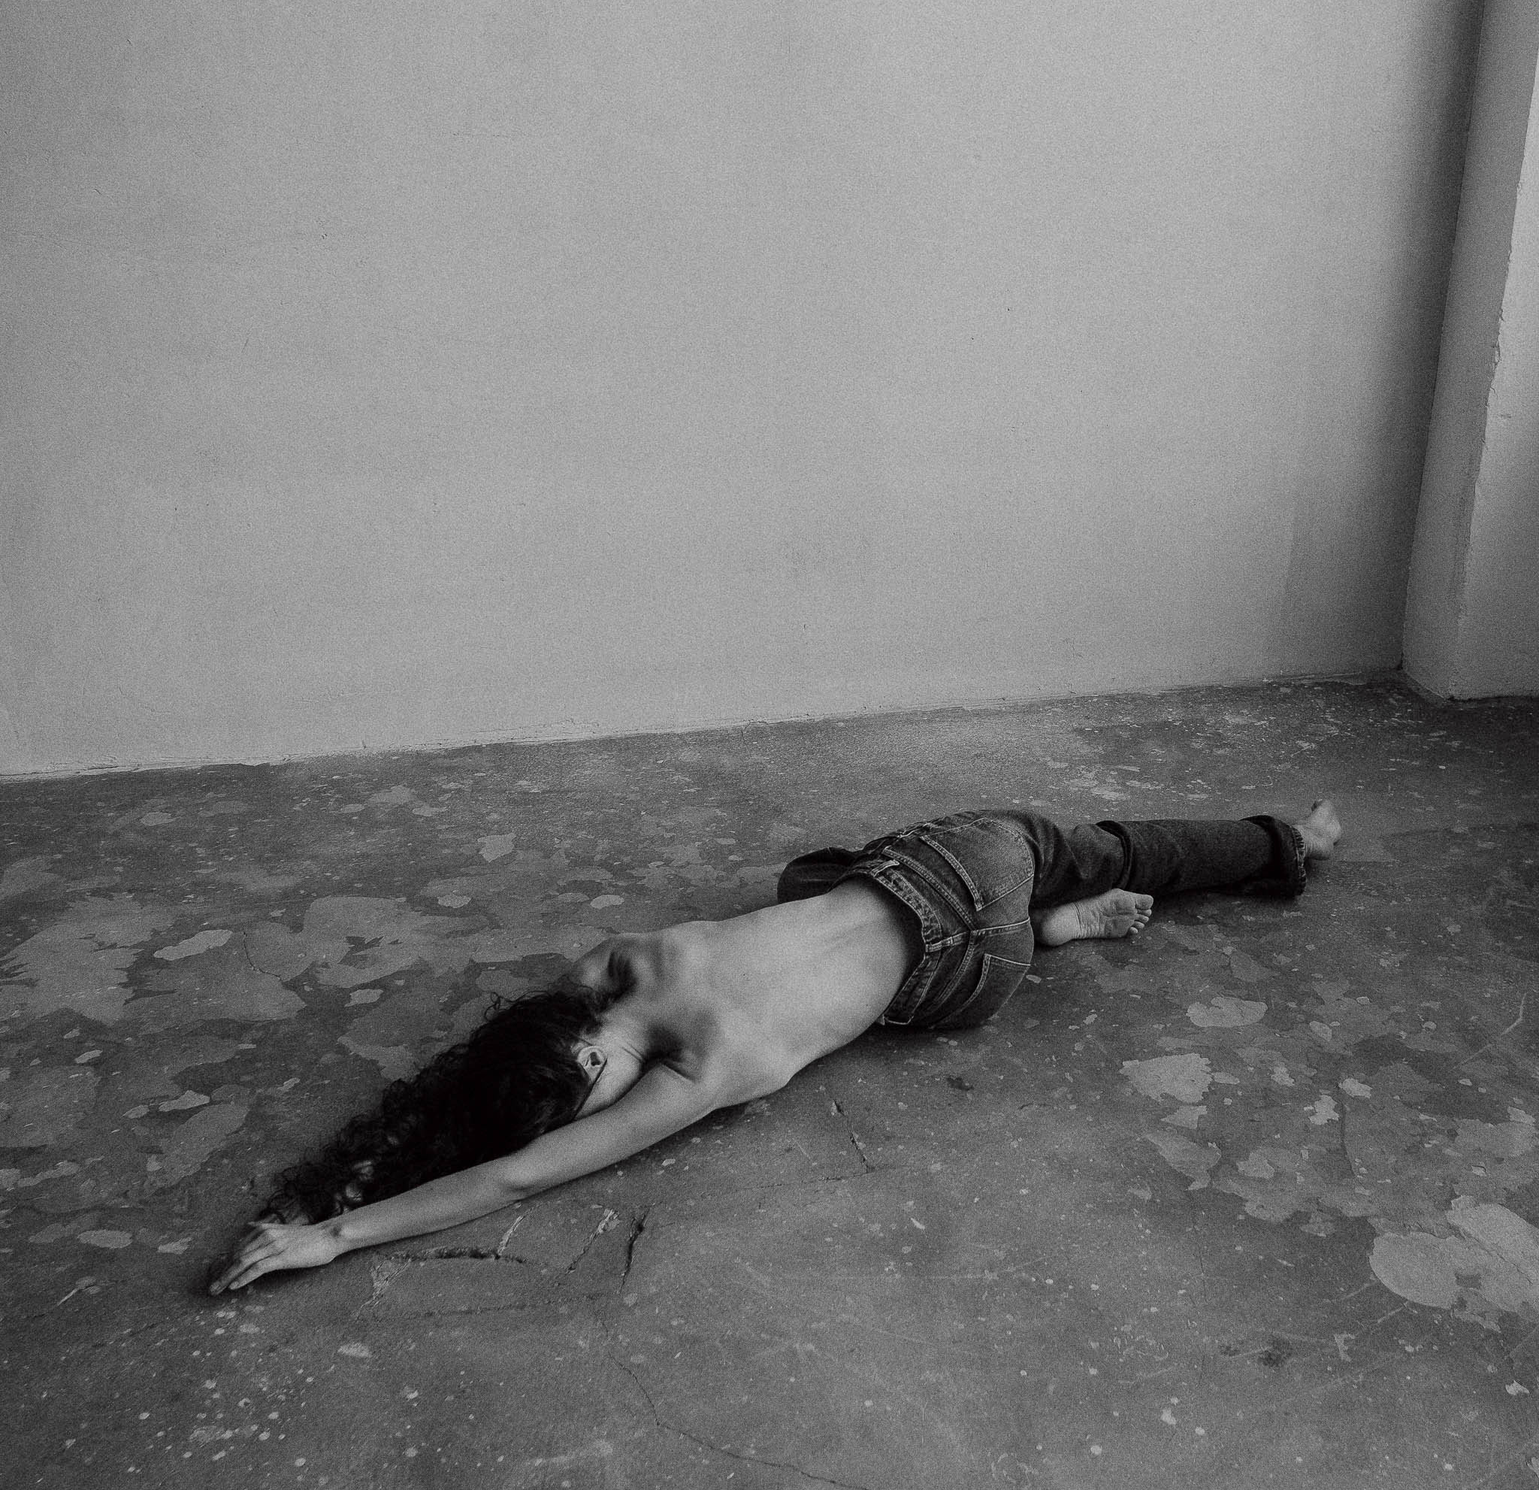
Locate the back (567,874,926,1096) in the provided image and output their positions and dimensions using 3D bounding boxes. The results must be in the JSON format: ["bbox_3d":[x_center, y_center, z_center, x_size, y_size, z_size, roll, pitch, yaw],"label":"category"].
[{"bbox_3d":[-0.061,0.340,2.603,0.469,0.235,0.367,-13,22,-36],"label":"back"}]

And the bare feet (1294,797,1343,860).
[{"bbox_3d":[1.097,0.154,3.396,0.097,0.087,0.194,-4,36,-11],"label":"bare feet"}]

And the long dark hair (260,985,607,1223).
[{"bbox_3d":[-0.444,0.469,2.262,0.490,0.194,0.245,-13,22,-36],"label":"long dark hair"}]

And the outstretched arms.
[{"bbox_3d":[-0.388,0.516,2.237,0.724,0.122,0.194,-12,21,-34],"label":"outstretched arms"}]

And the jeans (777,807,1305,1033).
[{"bbox_3d":[0.504,0.168,3.063,0.969,0.286,0.592,-10,20,-28],"label":"jeans"}]

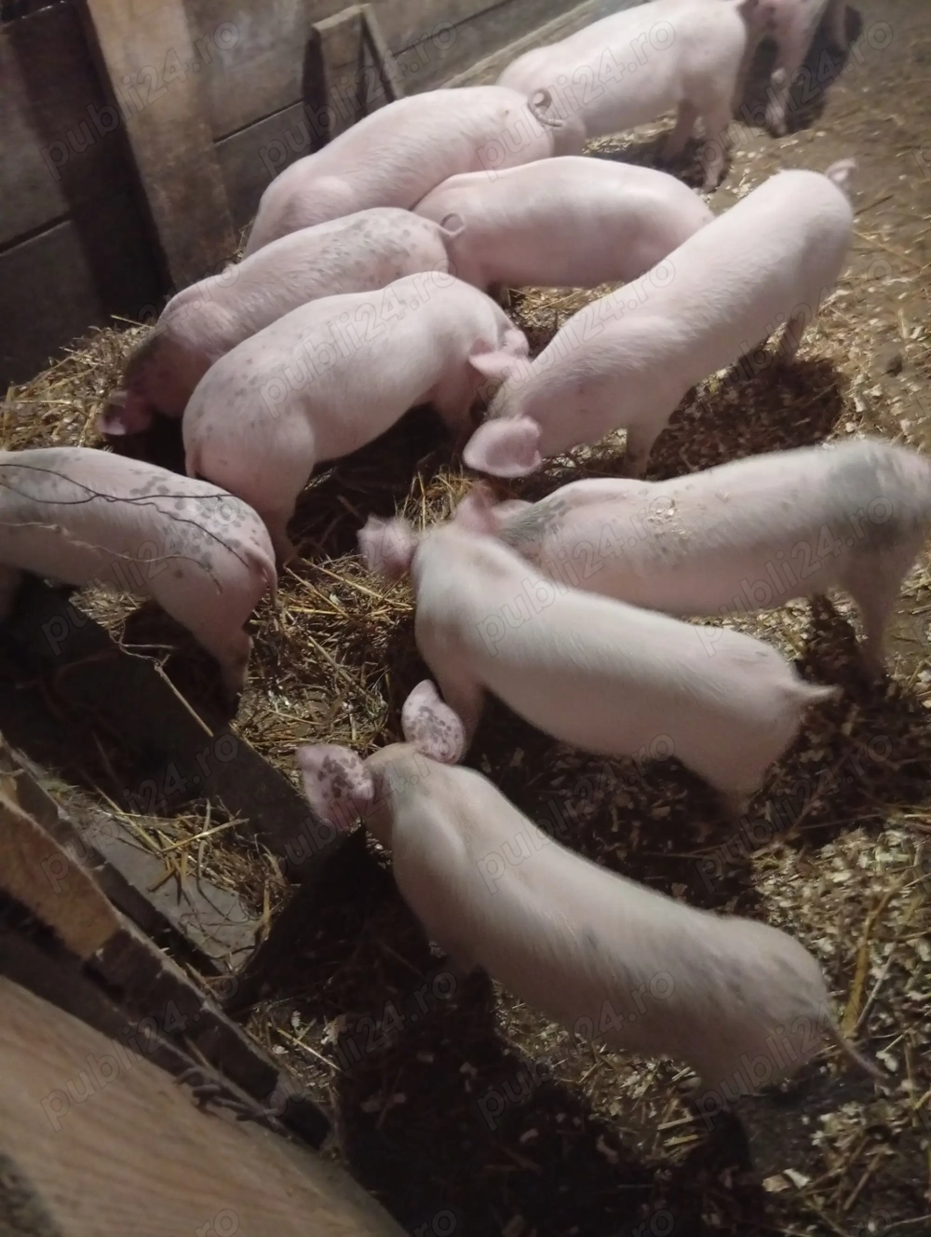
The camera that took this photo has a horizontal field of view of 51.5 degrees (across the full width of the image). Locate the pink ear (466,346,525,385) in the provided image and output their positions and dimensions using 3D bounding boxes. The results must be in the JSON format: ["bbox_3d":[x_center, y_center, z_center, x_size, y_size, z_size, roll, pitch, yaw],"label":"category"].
[{"bbox_3d":[0.058,-0.467,1.780,0.110,0.040,0.085,-2,50,3],"label":"pink ear"}]

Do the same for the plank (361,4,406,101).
[{"bbox_3d":[-0.230,-1.623,2.820,0.045,0.360,0.040,24,70,30],"label":"plank"}]

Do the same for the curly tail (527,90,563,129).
[{"bbox_3d":[0.186,-1.187,2.250,0.070,0.065,0.050,-32,55,-20],"label":"curly tail"}]

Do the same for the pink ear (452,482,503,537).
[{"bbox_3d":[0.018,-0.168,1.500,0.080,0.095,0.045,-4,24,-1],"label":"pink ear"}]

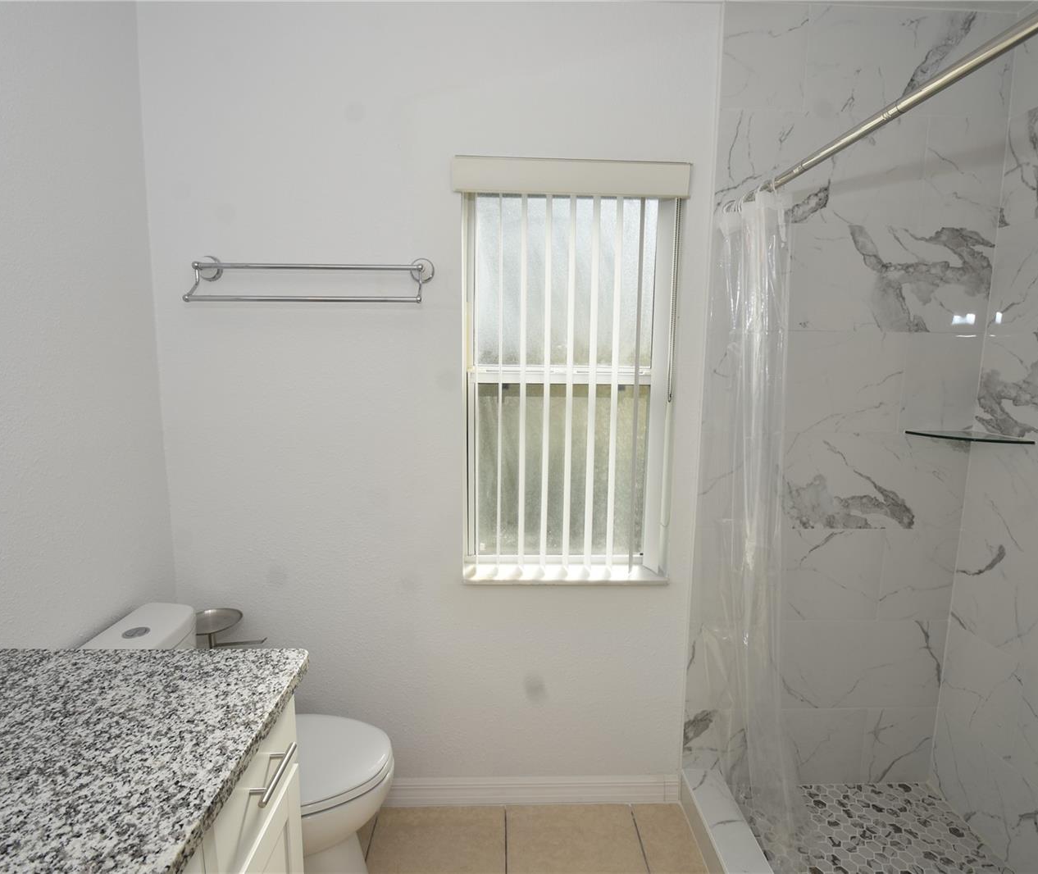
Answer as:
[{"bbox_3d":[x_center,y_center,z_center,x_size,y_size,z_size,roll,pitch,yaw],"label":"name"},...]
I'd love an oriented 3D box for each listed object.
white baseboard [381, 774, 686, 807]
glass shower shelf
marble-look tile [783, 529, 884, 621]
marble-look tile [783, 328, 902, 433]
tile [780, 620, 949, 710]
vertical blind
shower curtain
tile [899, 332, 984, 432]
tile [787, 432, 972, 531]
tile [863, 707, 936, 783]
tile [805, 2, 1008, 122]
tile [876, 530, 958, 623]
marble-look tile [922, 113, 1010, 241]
[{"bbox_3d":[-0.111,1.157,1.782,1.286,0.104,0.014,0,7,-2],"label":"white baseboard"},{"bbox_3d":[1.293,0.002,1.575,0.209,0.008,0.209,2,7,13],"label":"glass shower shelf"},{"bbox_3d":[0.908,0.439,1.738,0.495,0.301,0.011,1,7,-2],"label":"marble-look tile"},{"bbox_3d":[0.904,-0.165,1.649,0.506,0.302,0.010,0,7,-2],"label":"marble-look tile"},{"bbox_3d":[1.097,0.741,1.781,0.598,0.299,0.011,1,7,-2],"label":"tile"},{"bbox_3d":[0.147,-0.170,1.695,0.620,1.180,0.080,1,7,-2],"label":"vertical blind"},{"bbox_3d":[0.653,0.276,1.536,0.190,1.800,0.280,1,7,-2],"label":"shower curtain"},{"bbox_3d":[1.277,-0.162,1.661,0.234,0.302,0.010,0,7,-2],"label":"tile"},{"bbox_3d":[1.091,0.139,1.694,0.598,0.302,0.010,0,7,-2],"label":"tile"},{"bbox_3d":[1.270,1.028,1.821,0.244,0.271,0.011,1,7,-2],"label":"tile"},{"bbox_3d":[1.106,-1.053,1.542,0.598,0.273,0.010,0,7,-2],"label":"tile"},{"bbox_3d":[1.278,0.443,1.750,0.246,0.301,0.011,1,7,-2],"label":"tile"},{"bbox_3d":[1.286,-0.764,1.584,0.232,0.302,0.010,0,7,-2],"label":"marble-look tile"}]

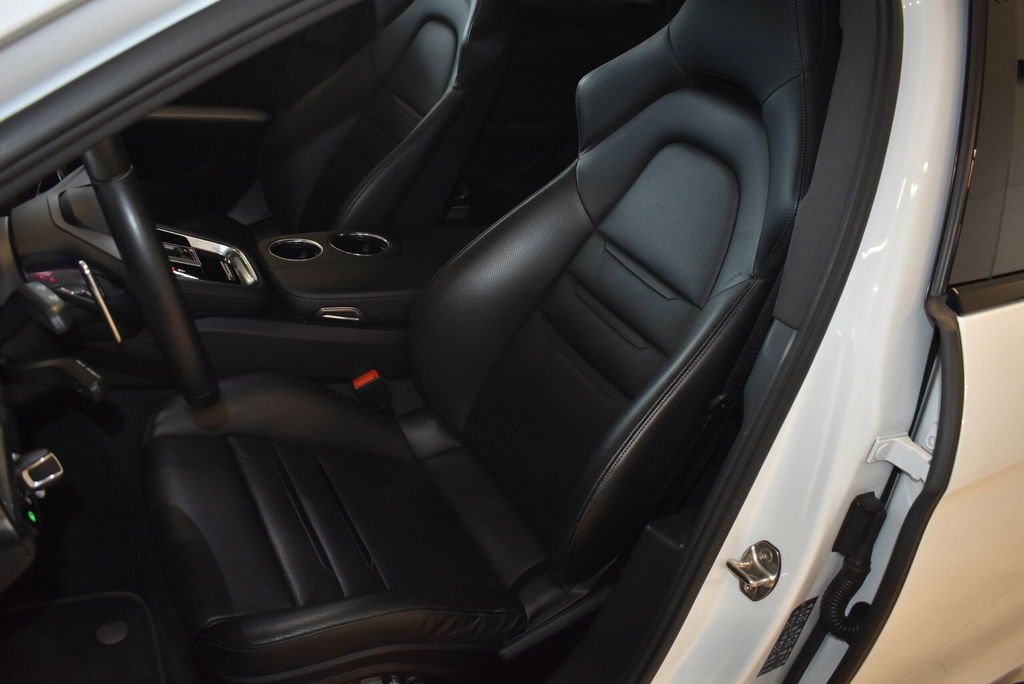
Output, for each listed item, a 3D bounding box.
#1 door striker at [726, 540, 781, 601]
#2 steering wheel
[{"bbox_3d":[0.194,0.187,0.697,0.032,0.060,0.037,-4,32,-32],"label":"door striker"},{"bbox_3d":[-0.361,-0.089,0.774,0.085,0.370,0.370,-23,40,-19],"label":"steering wheel"}]

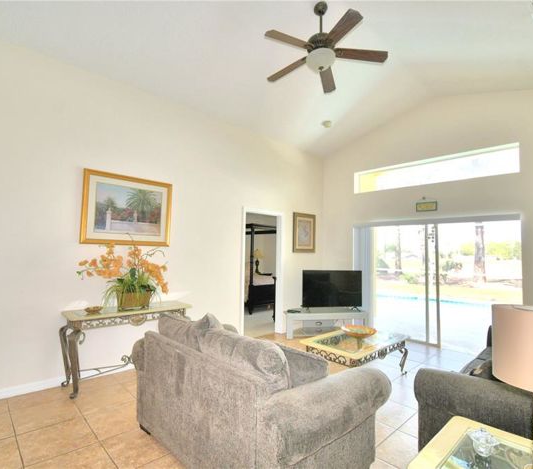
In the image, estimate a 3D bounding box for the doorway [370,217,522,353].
[{"bbox_3d":[2.728,0.824,4.918,0.120,2.020,2.340,6,-6,-43],"label":"doorway"}]

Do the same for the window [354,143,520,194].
[{"bbox_3d":[2.728,-1.070,5.125,0.100,0.450,2.570,6,-6,-43],"label":"window"}]

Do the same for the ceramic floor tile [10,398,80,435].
[{"bbox_3d":[-1.847,1.518,2.472,0.450,0.010,0.450,6,-6,-43],"label":"ceramic floor tile"}]

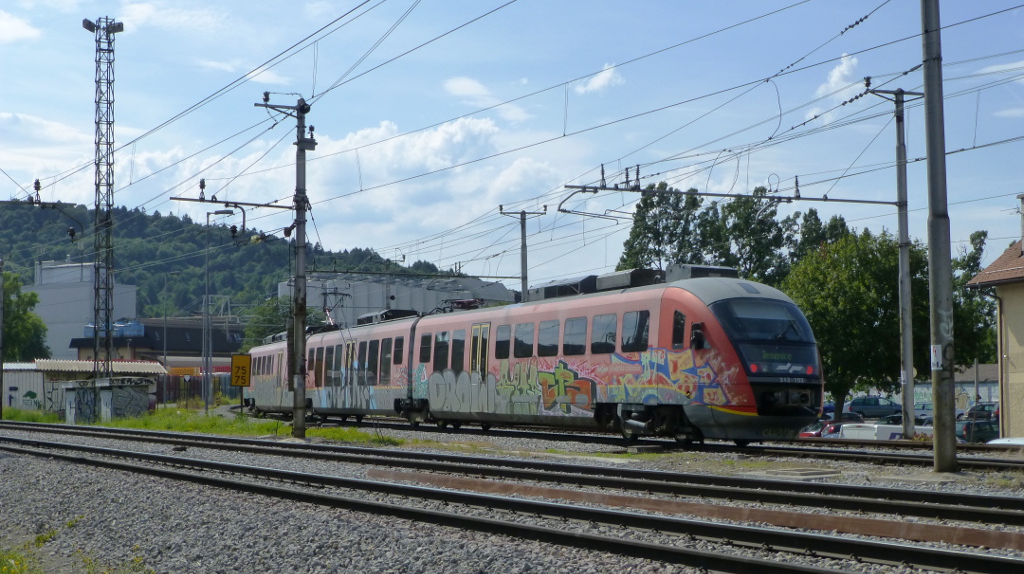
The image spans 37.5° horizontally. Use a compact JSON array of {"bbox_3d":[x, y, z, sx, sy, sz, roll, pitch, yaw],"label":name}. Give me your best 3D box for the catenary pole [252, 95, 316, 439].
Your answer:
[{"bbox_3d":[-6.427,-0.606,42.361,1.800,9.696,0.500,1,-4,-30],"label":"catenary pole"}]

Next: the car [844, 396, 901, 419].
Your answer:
[{"bbox_3d":[26.164,8.683,108.000,4.620,1.740,1.810,0,-4,-5],"label":"car"}]

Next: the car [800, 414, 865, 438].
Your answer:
[{"bbox_3d":[14.612,6.805,69.000,4.050,1.430,1.680,1,-4,-30],"label":"car"}]

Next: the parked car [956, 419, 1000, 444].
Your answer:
[{"bbox_3d":[20.845,6.654,66.700,4.150,1.460,1.700,1,-4,-30],"label":"parked car"}]

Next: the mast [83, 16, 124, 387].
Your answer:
[{"bbox_3d":[-19.067,-3.252,70.607,1.600,19.025,1.000,1,-4,-30],"label":"mast"}]

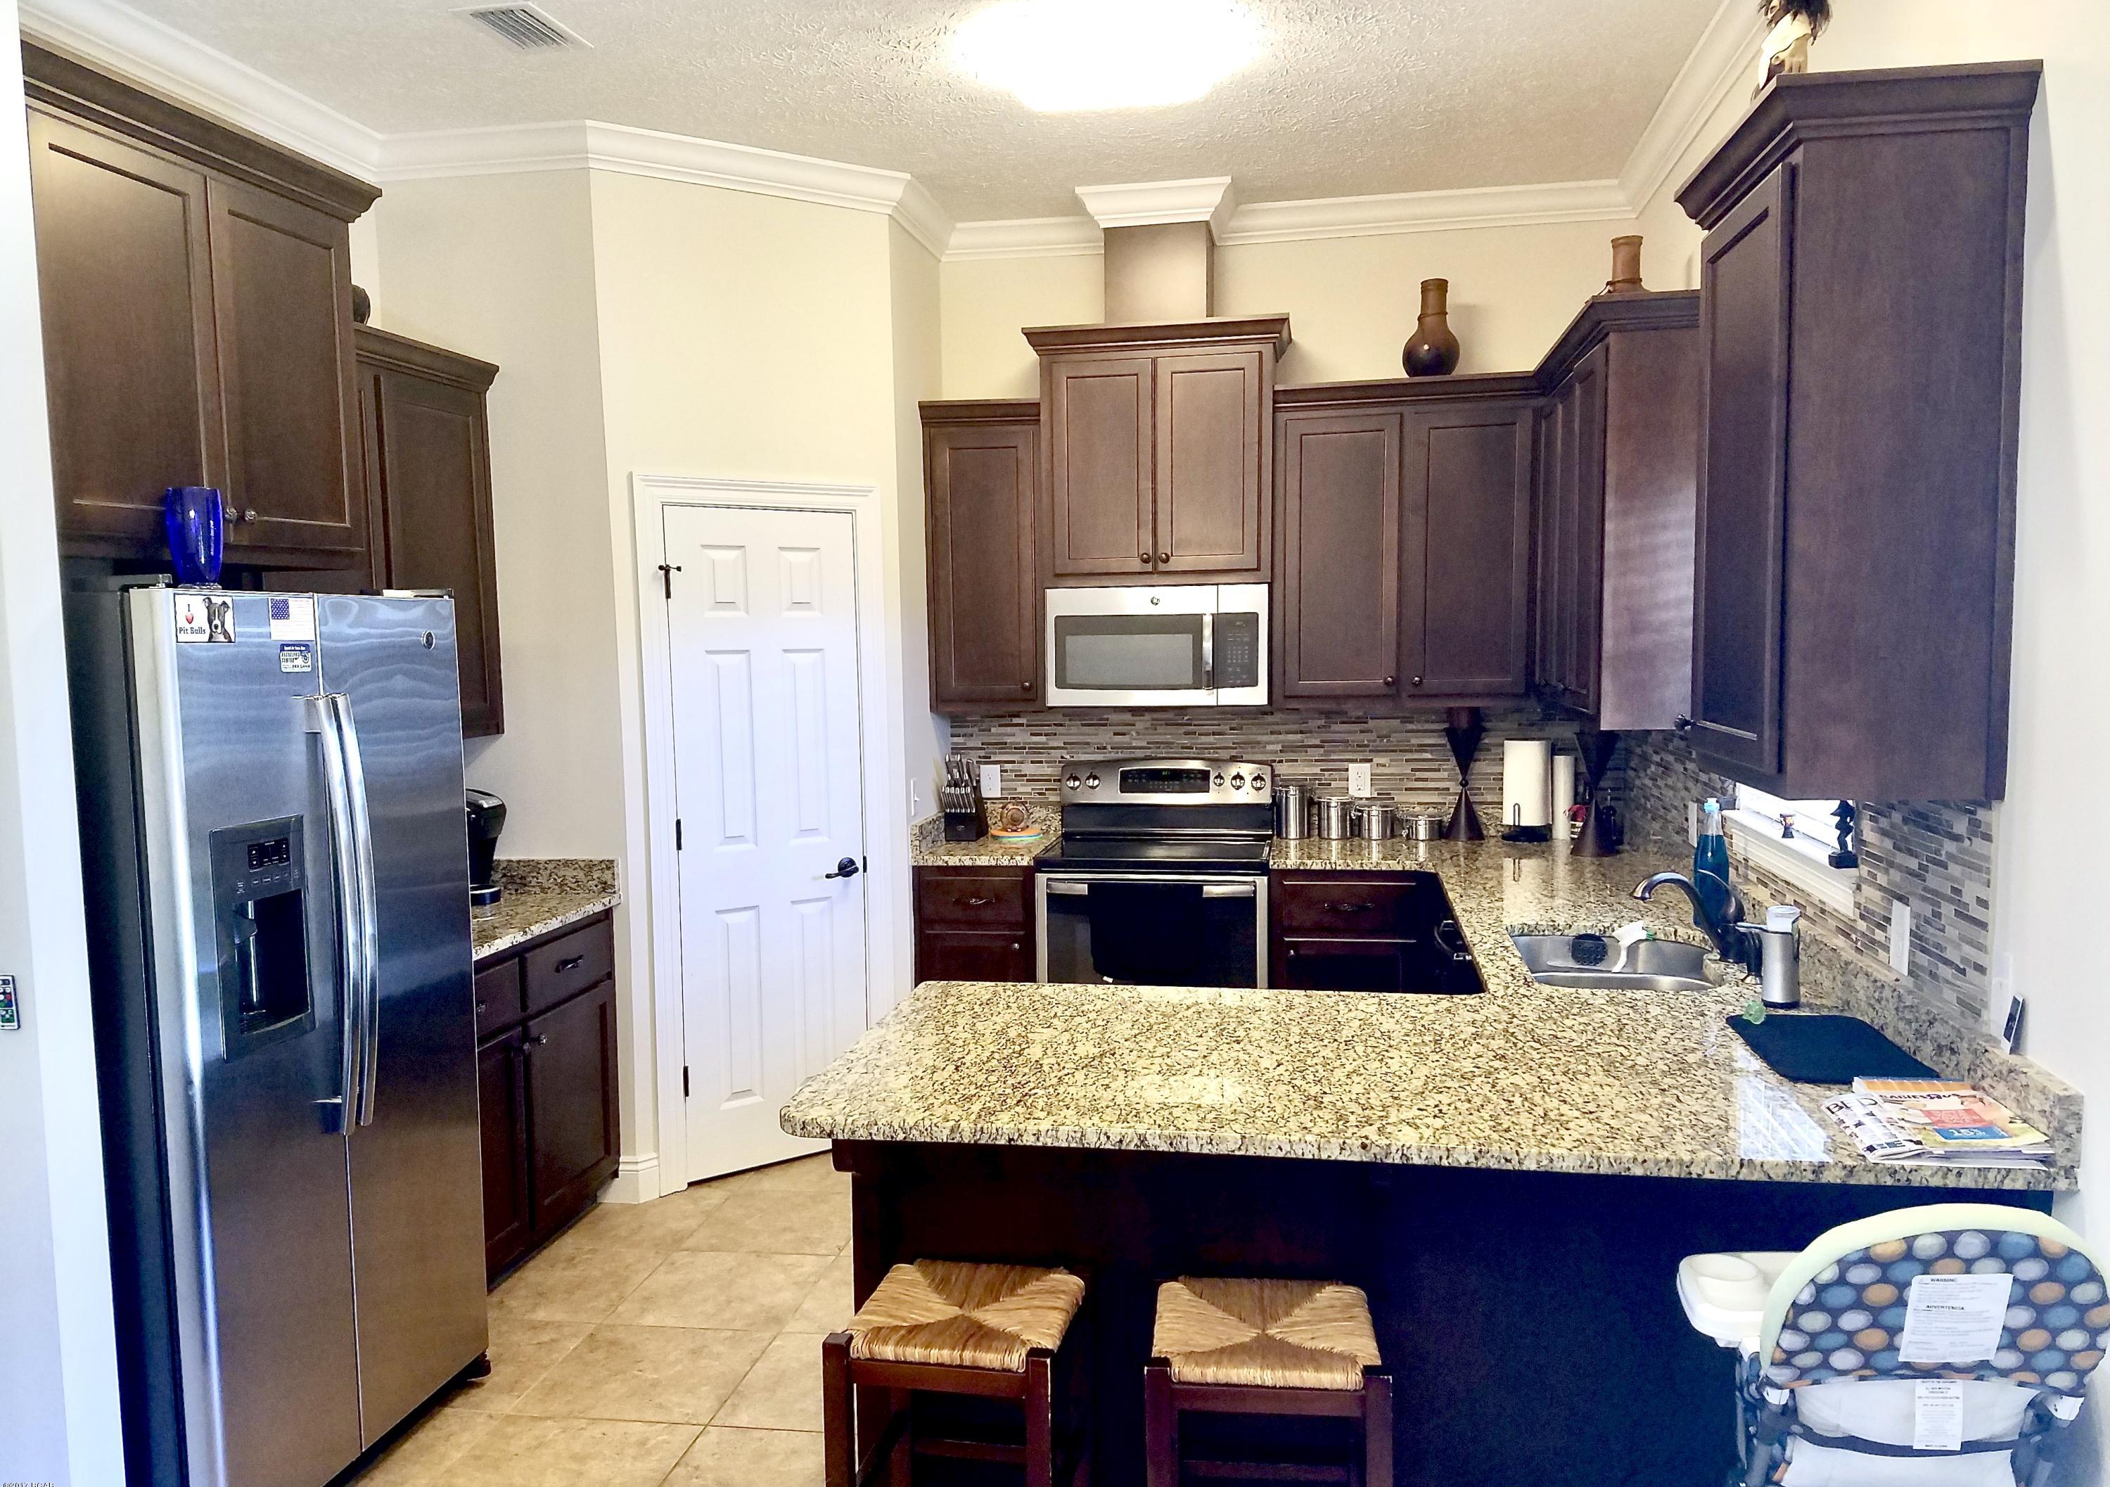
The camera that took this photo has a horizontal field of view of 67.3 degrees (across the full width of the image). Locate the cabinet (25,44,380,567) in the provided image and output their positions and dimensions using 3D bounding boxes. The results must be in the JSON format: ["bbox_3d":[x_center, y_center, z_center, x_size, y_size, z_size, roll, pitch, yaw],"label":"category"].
[{"bbox_3d":[-1.887,-0.776,3.164,0.630,0.852,0.960,0,4,10],"label":"cabinet"}]

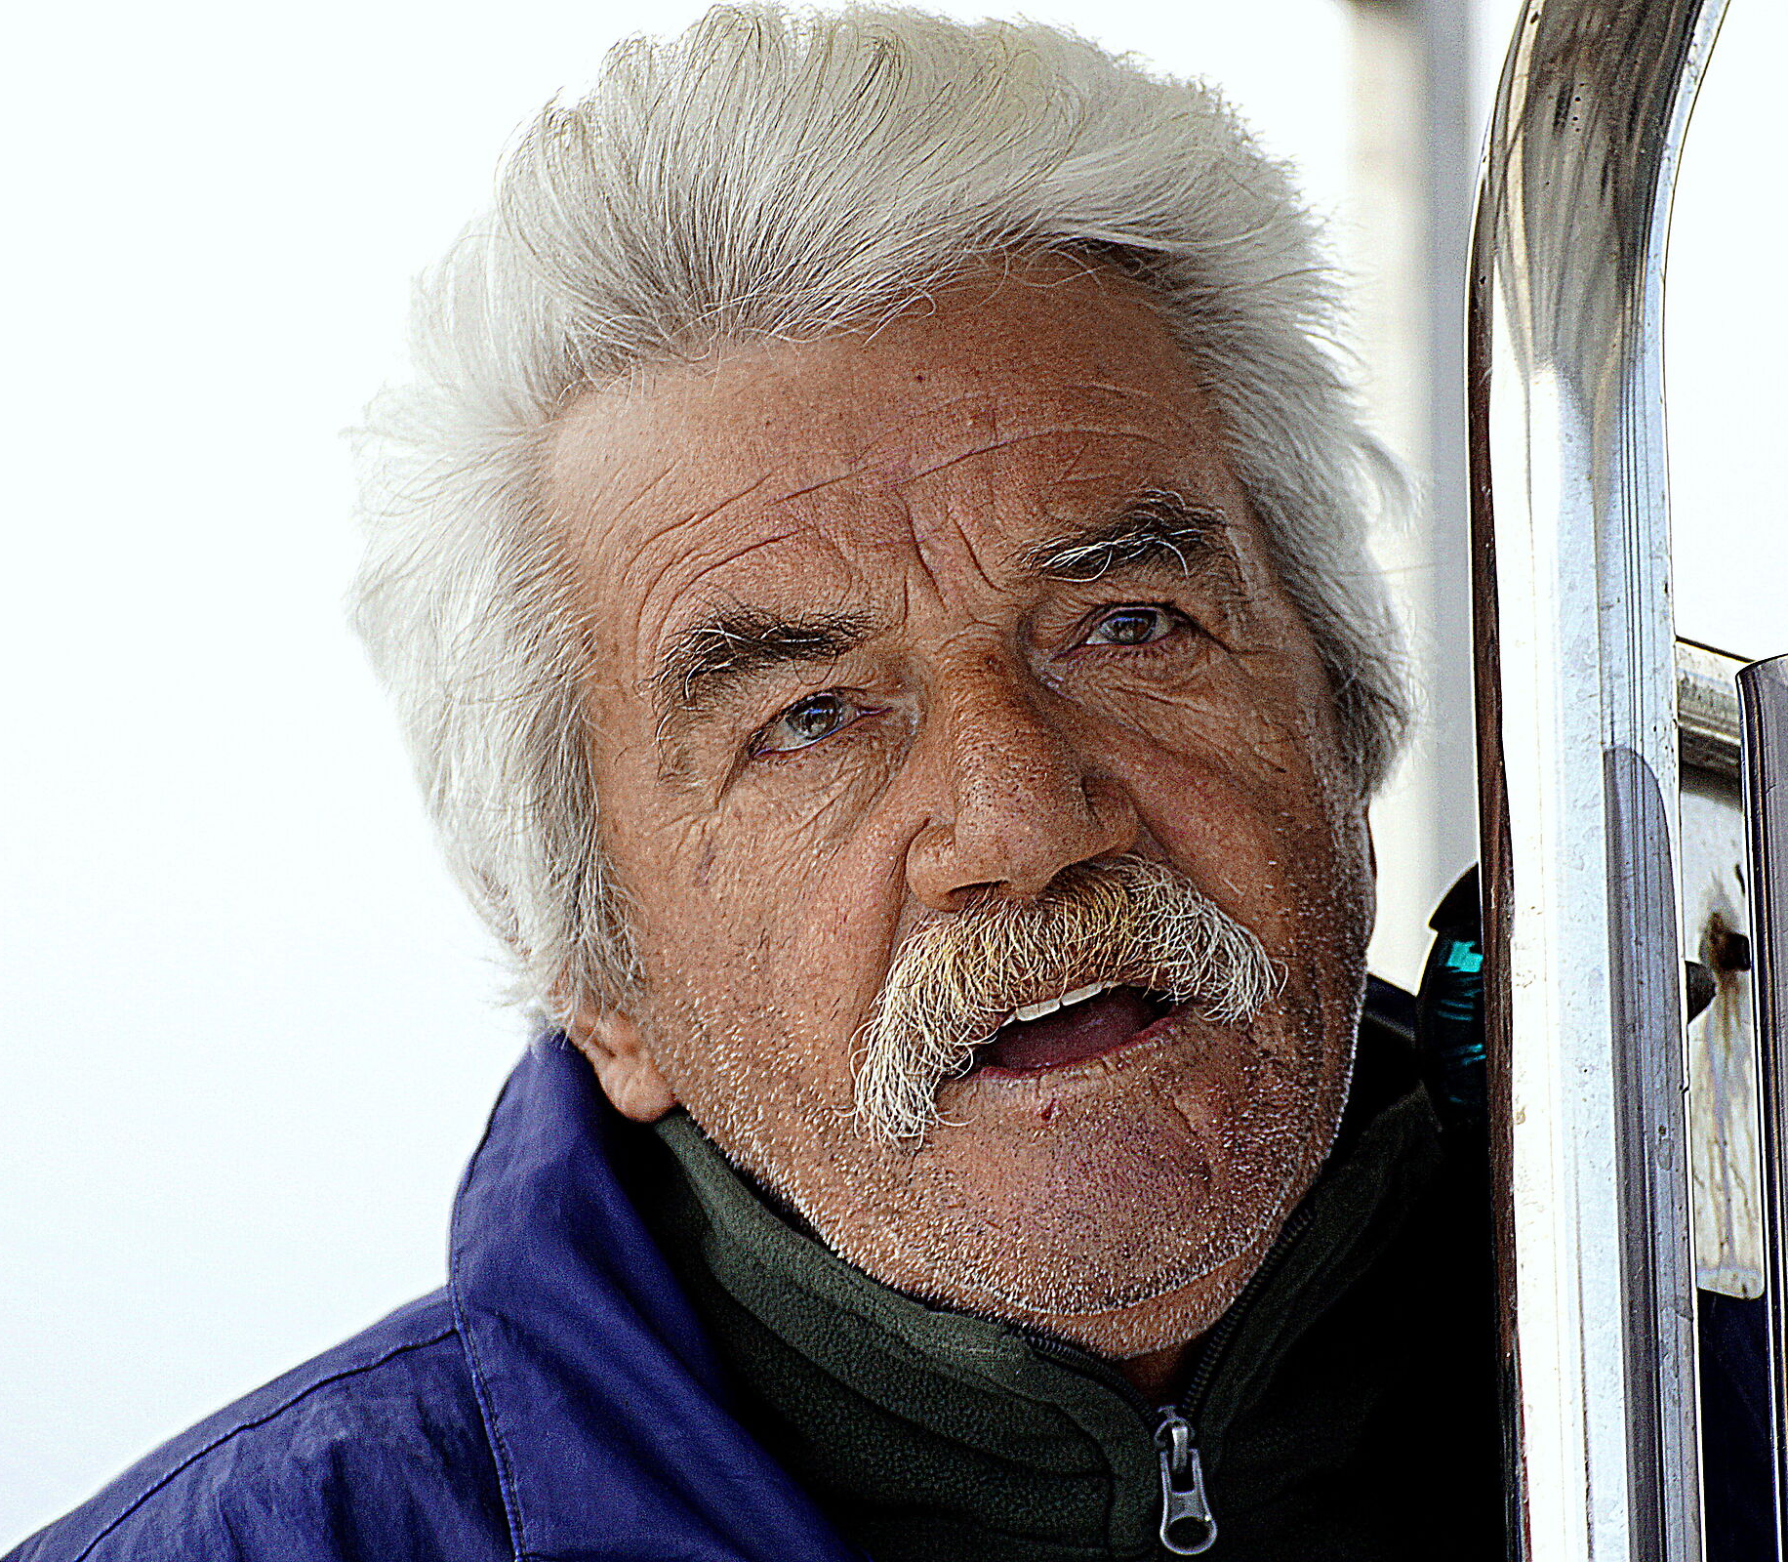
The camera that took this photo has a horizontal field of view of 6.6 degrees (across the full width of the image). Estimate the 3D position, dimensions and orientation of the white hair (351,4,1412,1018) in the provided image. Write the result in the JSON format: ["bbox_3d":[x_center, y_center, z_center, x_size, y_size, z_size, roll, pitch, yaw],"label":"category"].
[{"bbox_3d":[-0.005,-0.049,3.046,0.190,0.203,0.207,-16,-7,-11],"label":"white hair"}]

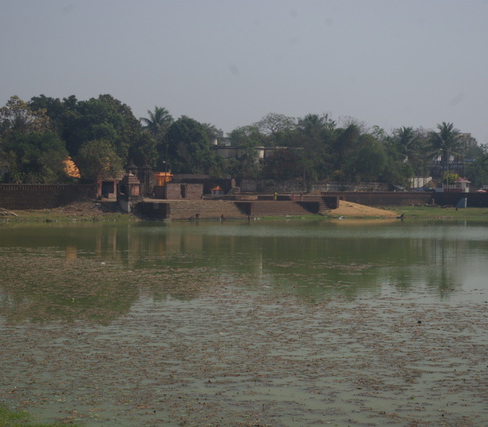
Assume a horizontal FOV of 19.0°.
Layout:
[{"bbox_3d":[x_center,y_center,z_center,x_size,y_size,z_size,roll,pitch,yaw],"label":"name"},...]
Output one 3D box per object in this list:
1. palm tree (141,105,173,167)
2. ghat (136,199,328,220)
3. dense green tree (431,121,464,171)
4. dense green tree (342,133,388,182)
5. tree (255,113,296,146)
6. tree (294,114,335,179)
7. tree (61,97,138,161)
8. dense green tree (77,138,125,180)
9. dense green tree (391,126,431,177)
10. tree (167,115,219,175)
[{"bbox_3d":[-21.125,-15.210,352.000,7.726,21.246,7.726,0,1,0],"label":"palm tree"},{"bbox_3d":[-1.988,-0.605,252.000,32.900,3.600,12.000,0,1,0],"label":"ghat"},{"bbox_3d":[44.444,-11.962,320.000,7.023,16.022,7.023,0,1,0],"label":"dense green tree"},{"bbox_3d":[23.360,-10.480,280.320,9.230,10.190,8.770,1,1,0],"label":"dense green tree"},{"bbox_3d":[7.886,-15.271,365.000,10.514,20.027,10.514,0,1,0],"label":"tree"},{"bbox_3d":[15.715,-13.374,325.000,9.808,18.278,9.808,0,1,0],"label":"tree"},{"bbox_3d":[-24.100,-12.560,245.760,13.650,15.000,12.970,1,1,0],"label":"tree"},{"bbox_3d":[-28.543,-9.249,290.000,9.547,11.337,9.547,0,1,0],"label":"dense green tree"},{"bbox_3d":[32.670,-11.380,286.080,8.240,11.380,7.830,1,1,0],"label":"dense green tree"},{"bbox_3d":[-11.707,-13.446,338.000,12.519,18.082,12.519,0,1,0],"label":"tree"}]

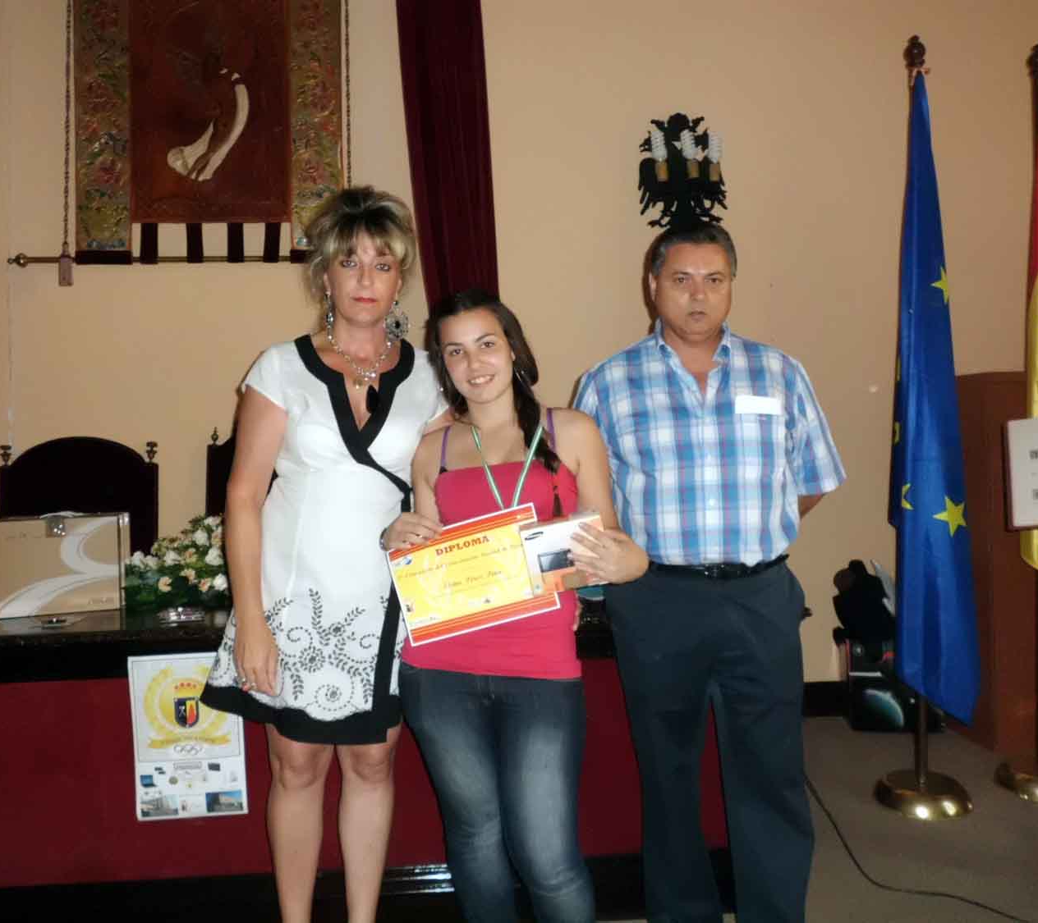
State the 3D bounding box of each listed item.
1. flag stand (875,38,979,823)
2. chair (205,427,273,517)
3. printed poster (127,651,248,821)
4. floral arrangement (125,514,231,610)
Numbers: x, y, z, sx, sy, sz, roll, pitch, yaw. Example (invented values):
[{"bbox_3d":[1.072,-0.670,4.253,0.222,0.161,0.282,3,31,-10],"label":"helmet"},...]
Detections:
[{"bbox_3d":[1.347,-0.141,3.115,0.340,2.572,0.340,-1,1,-4],"label":"flag stand"},{"bbox_3d":[-0.832,0.506,3.269,0.640,1.354,0.620,-1,1,-4],"label":"chair"},{"bbox_3d":[-0.831,0.691,2.330,0.290,0.420,0.008,-3,1,-4],"label":"printed poster"},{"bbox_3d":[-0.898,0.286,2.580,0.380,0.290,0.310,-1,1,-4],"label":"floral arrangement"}]

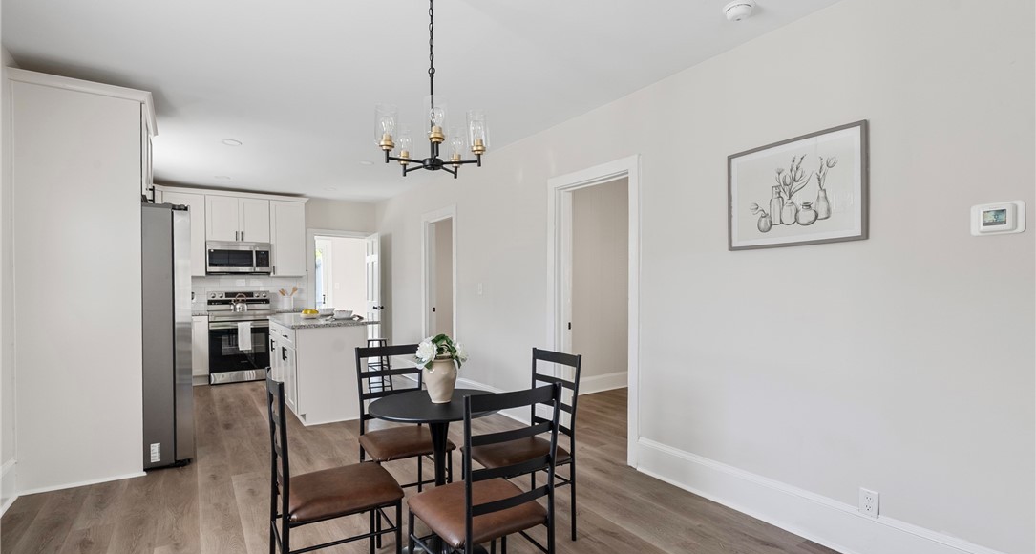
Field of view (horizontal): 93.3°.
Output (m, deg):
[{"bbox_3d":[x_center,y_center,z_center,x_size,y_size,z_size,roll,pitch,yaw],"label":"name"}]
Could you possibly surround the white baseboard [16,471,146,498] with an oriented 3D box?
[{"bbox_3d":[-2.697,1.286,3.043,0.613,0.022,0.020,0,-1,-34],"label":"white baseboard"}]

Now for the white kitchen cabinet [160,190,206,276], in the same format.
[{"bbox_3d":[-4.389,-0.541,6.428,0.468,1.073,0.320,0,-1,-34],"label":"white kitchen cabinet"}]

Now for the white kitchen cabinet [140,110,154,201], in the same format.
[{"bbox_3d":[-3.011,-0.843,3.497,0.618,0.628,0.954,0,-1,-34],"label":"white kitchen cabinet"}]

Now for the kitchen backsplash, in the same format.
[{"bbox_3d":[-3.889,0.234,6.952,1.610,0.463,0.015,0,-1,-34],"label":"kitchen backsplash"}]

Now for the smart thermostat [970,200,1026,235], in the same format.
[{"bbox_3d":[1.743,-0.212,1.783,0.027,0.116,0.144,0,-1,-34],"label":"smart thermostat"}]

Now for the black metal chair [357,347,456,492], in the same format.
[{"bbox_3d":[-0.635,0.858,2.666,0.430,0.920,0.490,0,-1,-28],"label":"black metal chair"}]

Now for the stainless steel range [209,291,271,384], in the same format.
[{"bbox_3d":[-3.740,0.780,6.632,0.762,1.185,0.690,0,-1,-34],"label":"stainless steel range"}]

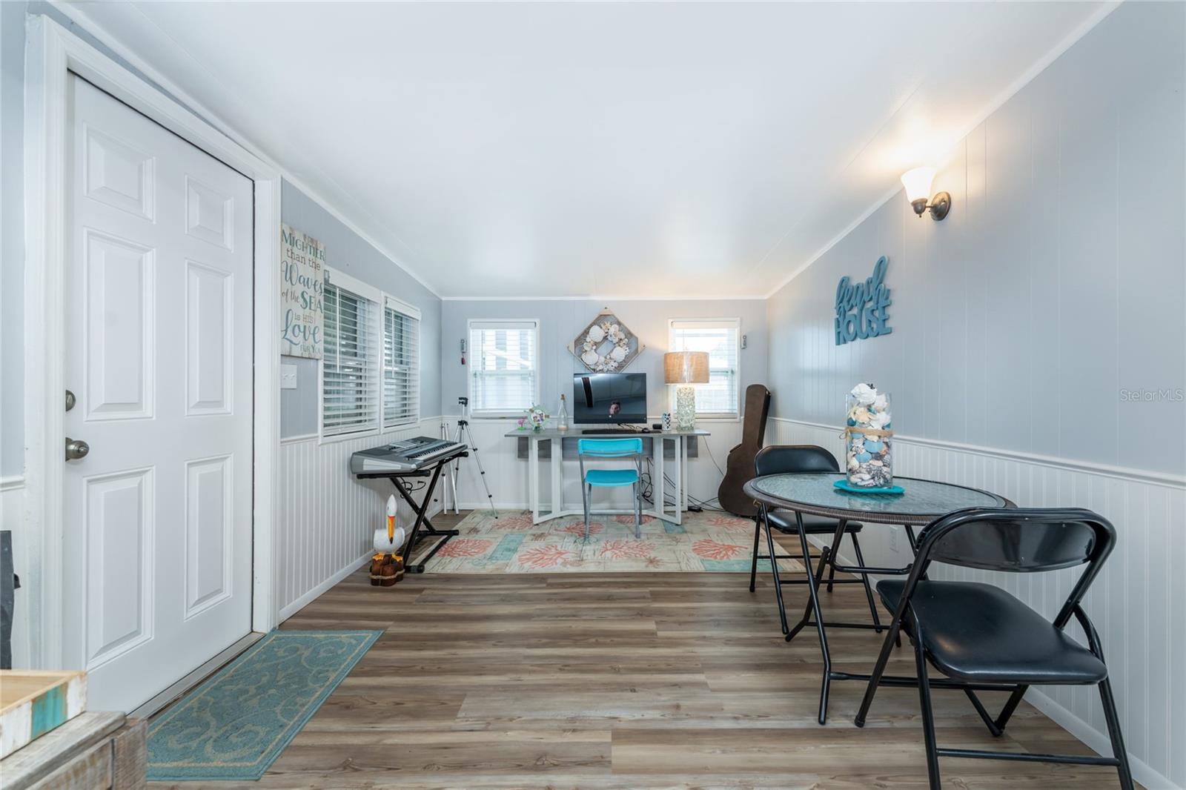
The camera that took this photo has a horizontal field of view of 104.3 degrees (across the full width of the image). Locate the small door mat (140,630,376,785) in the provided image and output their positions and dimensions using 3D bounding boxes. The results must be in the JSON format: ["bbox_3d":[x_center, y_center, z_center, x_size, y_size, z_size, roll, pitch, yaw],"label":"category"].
[{"bbox_3d":[-1.185,1.060,1.685,0.510,0.010,0.820,0,0,-1],"label":"small door mat"}]

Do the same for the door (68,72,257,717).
[{"bbox_3d":[-1.551,0.054,1.719,0.045,2.010,0.790,0,0,2],"label":"door"}]

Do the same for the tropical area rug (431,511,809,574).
[{"bbox_3d":[0.105,1.075,3.535,2.460,0.010,1.530,0,0,2],"label":"tropical area rug"}]

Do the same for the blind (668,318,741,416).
[{"bbox_3d":[1.017,-0.238,4.200,0.620,0.890,0.060,0,0,2],"label":"blind"}]

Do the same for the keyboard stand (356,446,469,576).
[{"bbox_3d":[-1.175,0.748,3.130,0.440,0.635,0.800,0,0,1],"label":"keyboard stand"}]

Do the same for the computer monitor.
[{"bbox_3d":[0.150,0.065,4.060,0.640,0.490,0.170,0,0,1],"label":"computer monitor"}]

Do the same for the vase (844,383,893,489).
[{"bbox_3d":[1.075,0.155,1.797,0.156,0.397,0.156,0,0,2],"label":"vase"}]

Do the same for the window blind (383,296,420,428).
[{"bbox_3d":[-1.435,-0.225,3.513,0.060,0.914,0.597,0,0,2],"label":"window blind"}]

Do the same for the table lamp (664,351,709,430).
[{"bbox_3d":[0.822,-0.042,4.050,0.390,0.700,0.390,0,0,1],"label":"table lamp"}]

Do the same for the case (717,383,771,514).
[{"bbox_3d":[1.400,0.485,4.110,0.140,1.140,0.420,17,-9,-43],"label":"case"}]

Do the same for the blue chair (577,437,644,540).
[{"bbox_3d":[0.137,0.693,3.590,0.465,0.745,0.455,0,0,1],"label":"blue chair"}]

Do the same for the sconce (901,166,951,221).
[{"bbox_3d":[1.470,-0.853,2.000,0.165,0.208,0.130,0,0,2],"label":"sconce"}]

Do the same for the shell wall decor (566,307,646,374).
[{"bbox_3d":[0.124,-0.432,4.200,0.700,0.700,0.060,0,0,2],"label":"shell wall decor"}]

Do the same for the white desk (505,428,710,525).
[{"bbox_3d":[0.130,0.687,3.970,1.650,0.755,0.530,0,0,1],"label":"white desk"}]

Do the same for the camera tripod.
[{"bbox_3d":[-1.125,0.540,4.050,0.500,1.050,0.500,0,0,1],"label":"camera tripod"}]

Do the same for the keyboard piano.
[{"bbox_3d":[-1.181,0.392,3.135,0.366,0.120,0.960,0,0,2],"label":"keyboard piano"}]

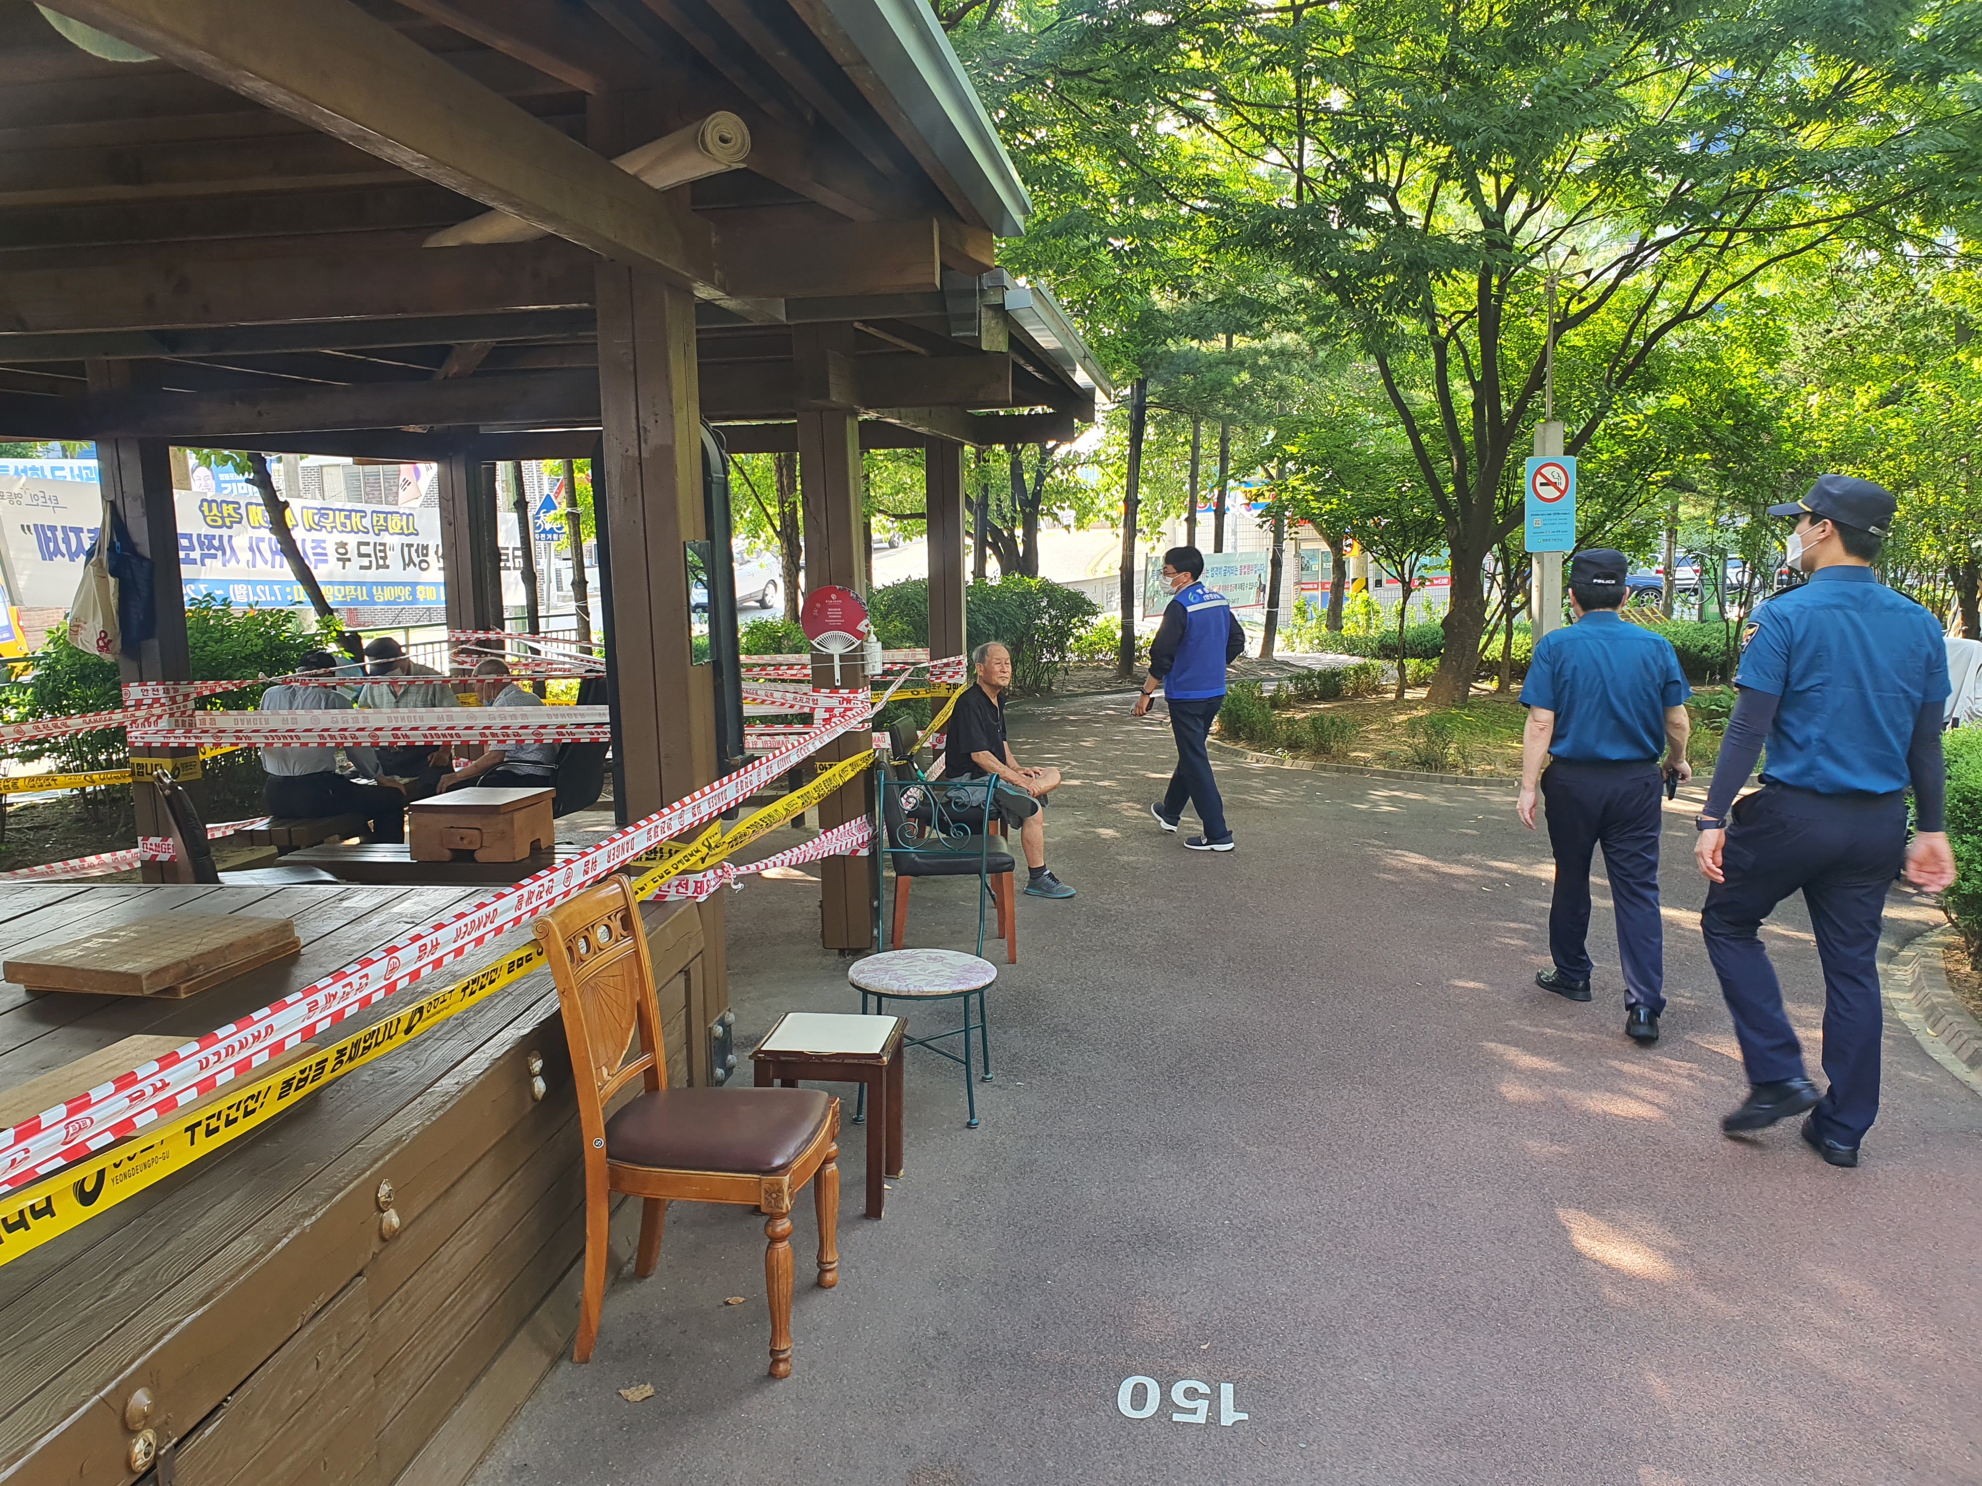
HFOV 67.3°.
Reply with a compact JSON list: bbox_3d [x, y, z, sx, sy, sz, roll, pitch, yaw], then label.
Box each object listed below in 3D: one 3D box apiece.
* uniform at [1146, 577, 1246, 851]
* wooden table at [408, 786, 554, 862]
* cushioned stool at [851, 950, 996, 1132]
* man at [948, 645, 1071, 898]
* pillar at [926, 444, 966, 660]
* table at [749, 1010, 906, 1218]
[{"bbox_3d":[1.203,-0.152,8.548,0.500,1.440,0.420,-8,11,-38],"label":"uniform"},{"bbox_3d":[-2.250,0.357,6.617,0.470,0.255,0.440,0,8,8],"label":"wooden table"},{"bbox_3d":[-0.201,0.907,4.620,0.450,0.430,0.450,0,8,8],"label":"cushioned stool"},{"bbox_3d":[0.078,0.141,7.582,0.660,1.240,0.520,3,9,28],"label":"man"},{"bbox_3d":[-0.242,-0.672,8.865,0.200,2.250,0.200,0,9,8],"label":"pillar"},{"bbox_3d":[-0.428,1.014,4.040,0.360,0.450,0.320,0,9,8],"label":"table"}]

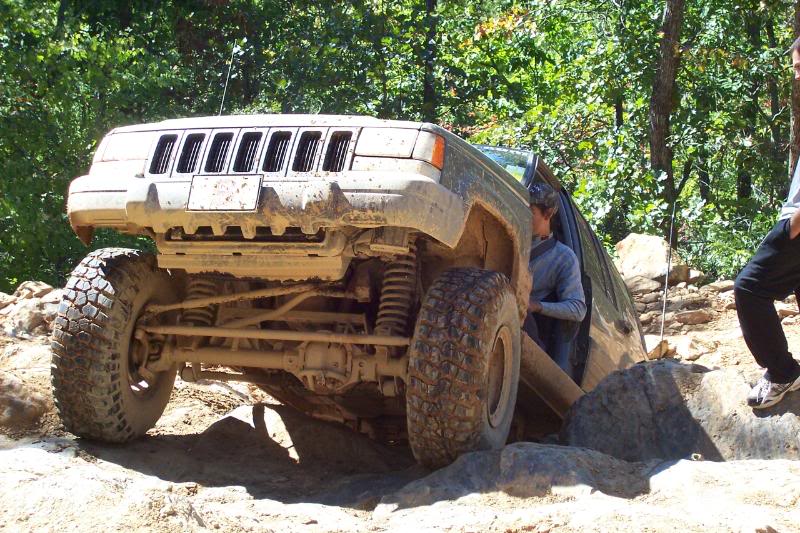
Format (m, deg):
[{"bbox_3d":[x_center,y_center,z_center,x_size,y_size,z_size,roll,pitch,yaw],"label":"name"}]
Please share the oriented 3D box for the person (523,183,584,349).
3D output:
[{"bbox_3d":[0.680,0.070,9.100,0.520,1.080,0.750,-3,-11,27],"label":"person"}]

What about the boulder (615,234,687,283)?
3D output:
[{"bbox_3d":[2.140,-0.077,15.500,0.630,0.430,0.500,0,2,0],"label":"boulder"}]

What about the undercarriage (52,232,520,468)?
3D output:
[{"bbox_3d":[-0.474,0.366,7.750,1.840,0.920,1.000,0,-16,20],"label":"undercarriage"}]

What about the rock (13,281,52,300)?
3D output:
[{"bbox_3d":[-2.723,0.178,13.500,0.310,0.170,0.250,0,2,0],"label":"rock"}]

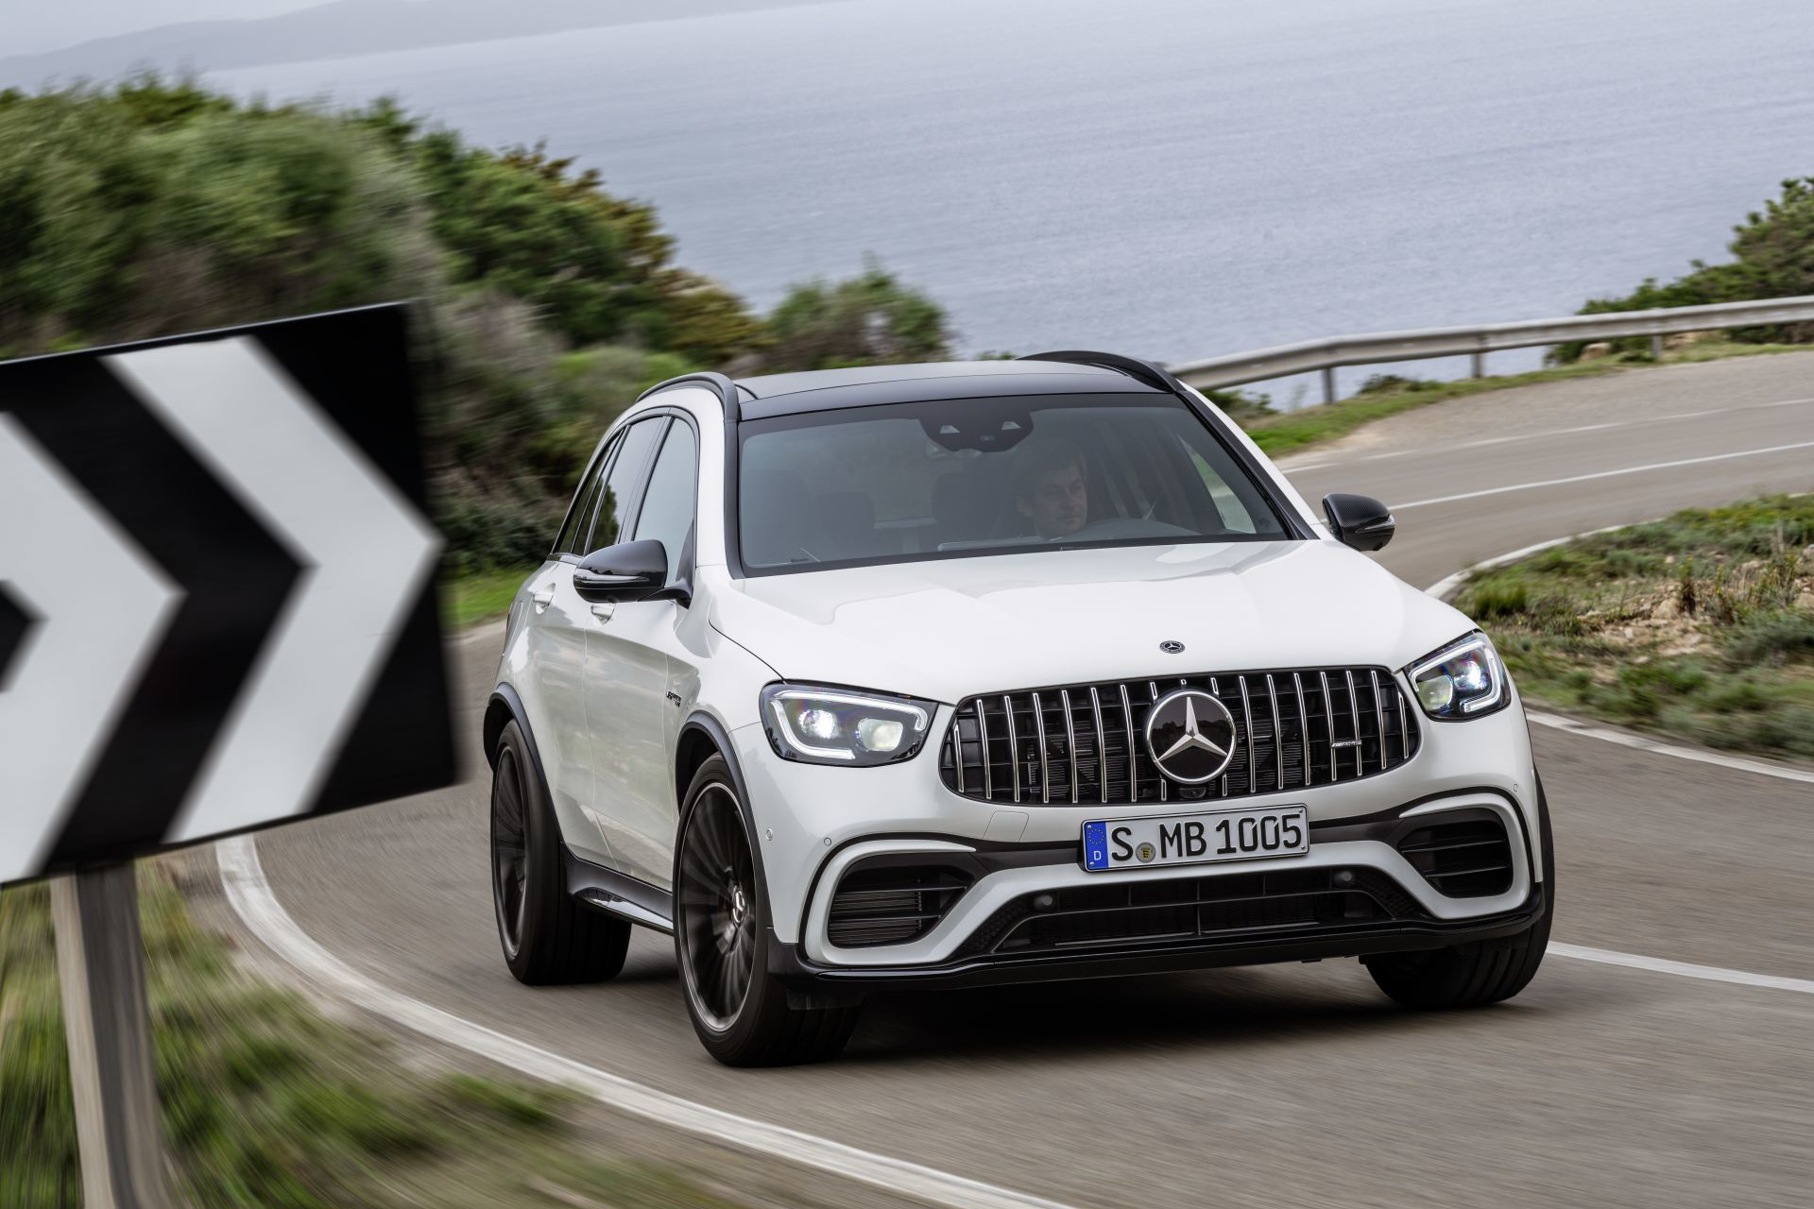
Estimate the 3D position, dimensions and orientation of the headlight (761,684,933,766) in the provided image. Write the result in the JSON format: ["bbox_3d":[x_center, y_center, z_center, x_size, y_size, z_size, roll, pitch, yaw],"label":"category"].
[{"bbox_3d":[-0.139,0.271,15.506,0.340,0.190,0.420,-4,2,-13],"label":"headlight"}]

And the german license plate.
[{"bbox_3d":[0.655,0.528,15.358,0.525,0.115,0.020,-4,2,-13],"label":"german license plate"}]

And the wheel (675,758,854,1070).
[{"bbox_3d":[-0.326,0.714,16.032,0.270,0.740,0.740,-4,2,-20],"label":"wheel"}]

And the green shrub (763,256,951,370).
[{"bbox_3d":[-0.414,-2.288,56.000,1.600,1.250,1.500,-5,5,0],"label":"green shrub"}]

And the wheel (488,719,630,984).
[{"bbox_3d":[-0.974,0.682,18.831,0.295,0.740,0.740,-4,2,-13],"label":"wheel"}]

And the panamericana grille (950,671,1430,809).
[{"bbox_3d":[0.629,0.303,15.402,1.130,0.295,0.130,-4,2,-13],"label":"panamericana grille"}]

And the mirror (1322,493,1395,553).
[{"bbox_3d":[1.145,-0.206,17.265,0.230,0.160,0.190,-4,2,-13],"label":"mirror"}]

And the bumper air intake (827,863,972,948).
[{"bbox_3d":[-0.012,0.675,15.350,0.320,0.195,0.190,-4,2,-13],"label":"bumper air intake"}]

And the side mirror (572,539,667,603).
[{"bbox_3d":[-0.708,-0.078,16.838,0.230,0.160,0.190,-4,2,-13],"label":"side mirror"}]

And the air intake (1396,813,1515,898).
[{"bbox_3d":[1.272,0.587,15.646,0.320,0.195,0.190,-4,2,-13],"label":"air intake"}]

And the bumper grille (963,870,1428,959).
[{"bbox_3d":[0.646,0.695,15.446,1.130,0.150,0.140,-4,2,-13],"label":"bumper grille"}]

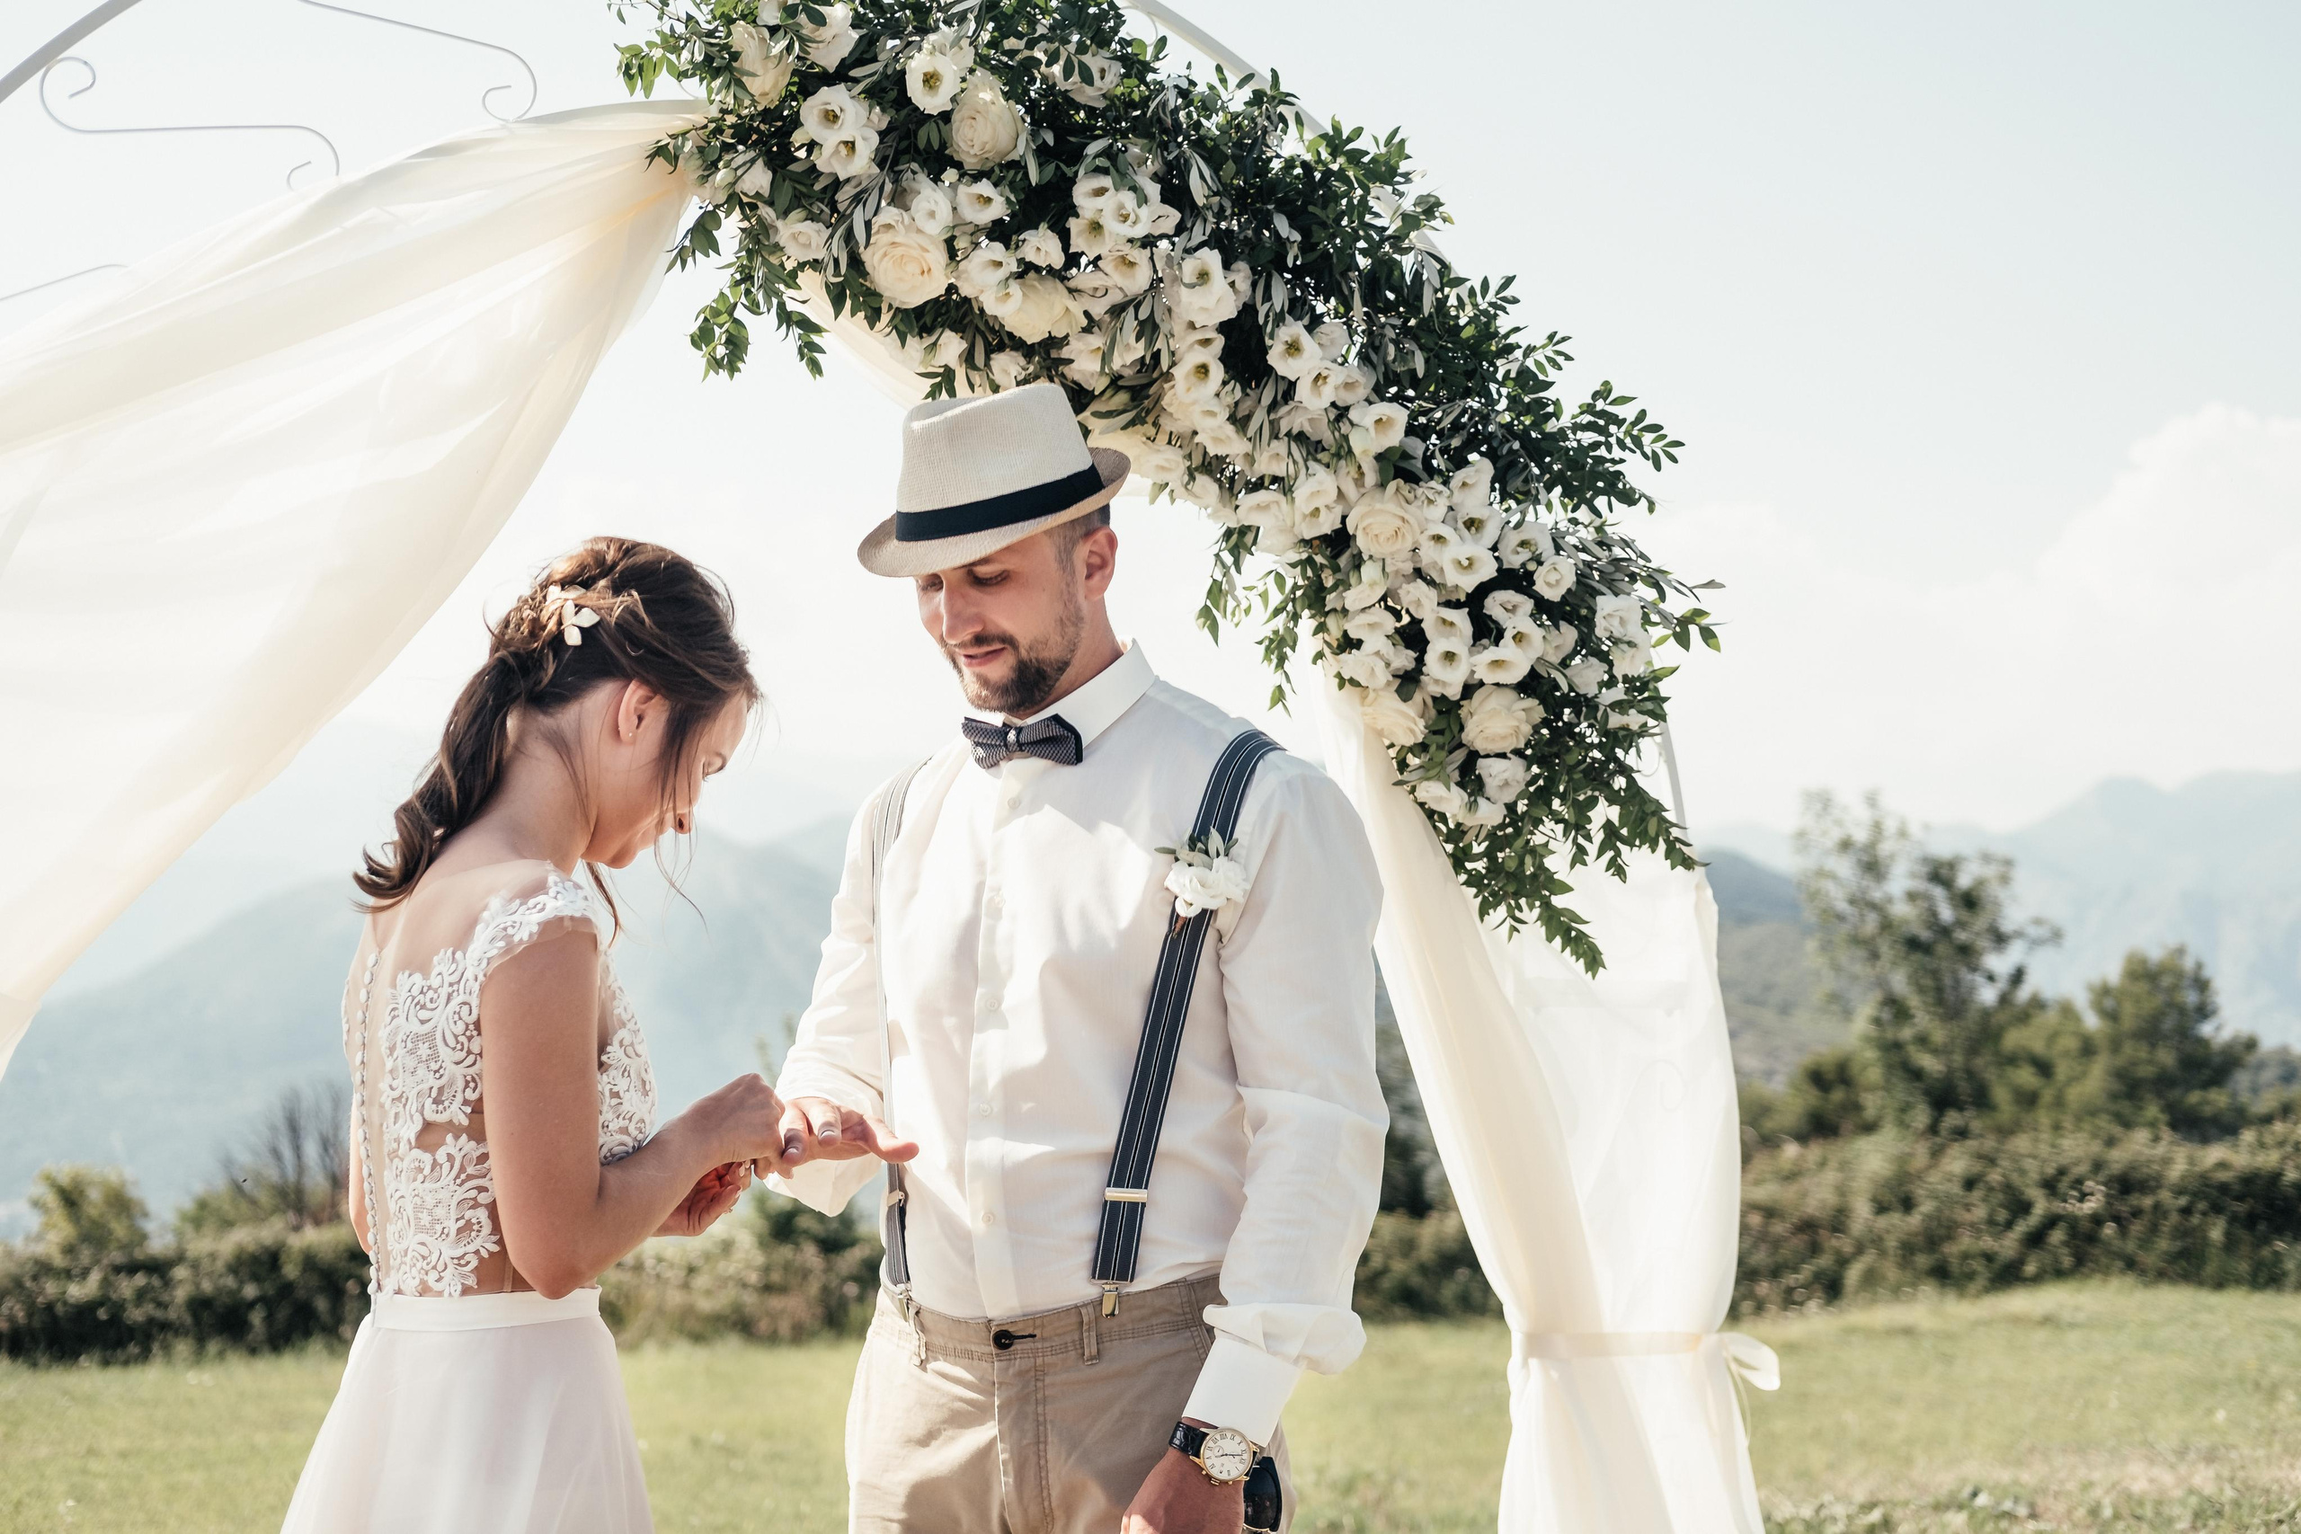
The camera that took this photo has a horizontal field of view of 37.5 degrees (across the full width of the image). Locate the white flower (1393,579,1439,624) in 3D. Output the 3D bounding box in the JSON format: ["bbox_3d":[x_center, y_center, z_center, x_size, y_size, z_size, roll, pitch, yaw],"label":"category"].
[{"bbox_3d":[0.267,-0.167,3.400,0.049,0.047,0.042,0,-2,-10],"label":"white flower"}]

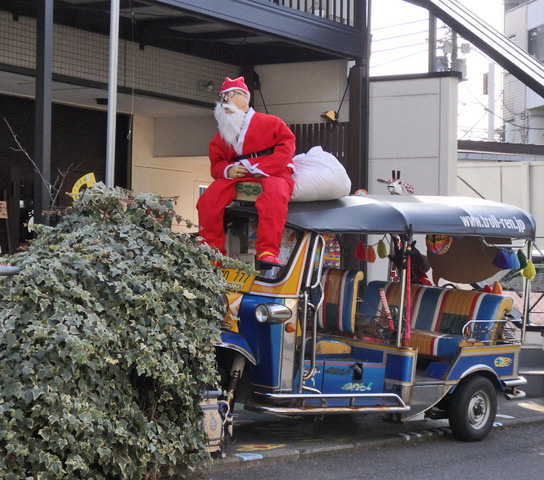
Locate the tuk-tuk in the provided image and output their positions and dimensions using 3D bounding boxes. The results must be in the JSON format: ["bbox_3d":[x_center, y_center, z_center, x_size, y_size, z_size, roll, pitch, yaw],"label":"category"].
[{"bbox_3d":[0.501,0.554,9.948,1.440,1.840,3.000,5,2,44],"label":"tuk-tuk"}]

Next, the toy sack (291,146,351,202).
[{"bbox_3d":[0.330,-0.476,9.800,0.460,0.420,0.480,0,-2,44],"label":"toy sack"}]

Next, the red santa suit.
[{"bbox_3d":[-0.183,-0.397,9.310,0.620,1.050,0.600,0,-1,38],"label":"red santa suit"}]

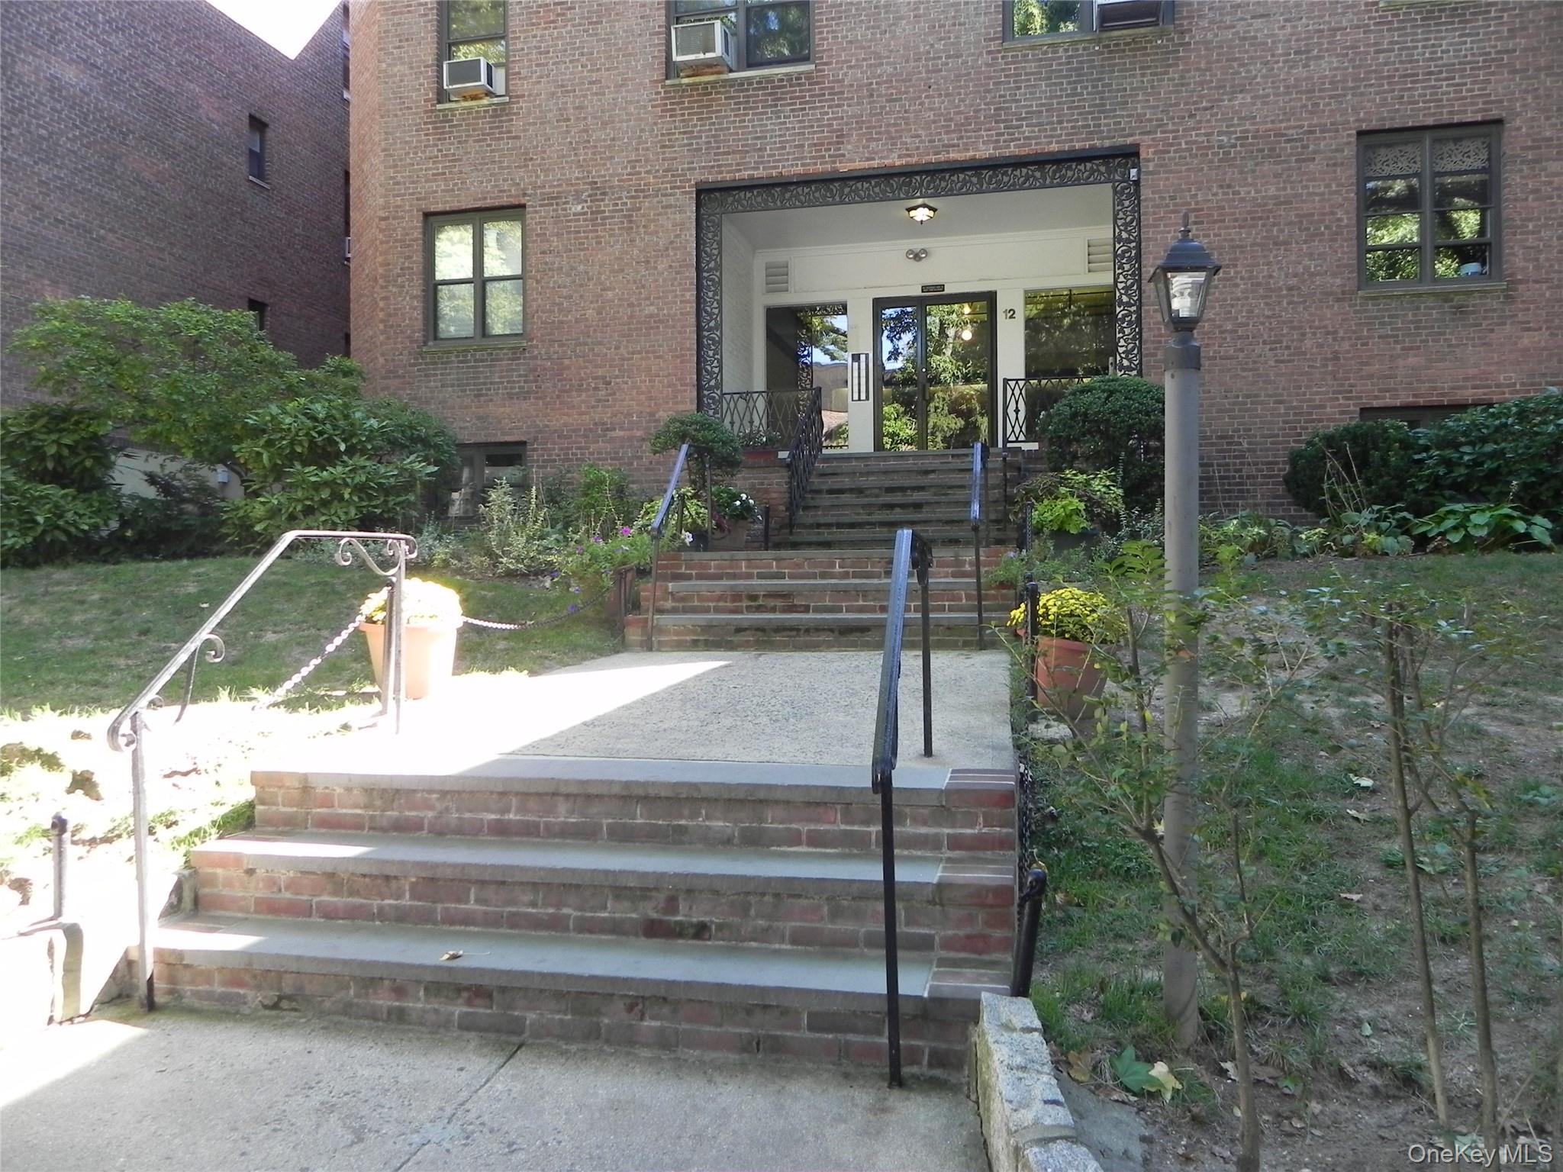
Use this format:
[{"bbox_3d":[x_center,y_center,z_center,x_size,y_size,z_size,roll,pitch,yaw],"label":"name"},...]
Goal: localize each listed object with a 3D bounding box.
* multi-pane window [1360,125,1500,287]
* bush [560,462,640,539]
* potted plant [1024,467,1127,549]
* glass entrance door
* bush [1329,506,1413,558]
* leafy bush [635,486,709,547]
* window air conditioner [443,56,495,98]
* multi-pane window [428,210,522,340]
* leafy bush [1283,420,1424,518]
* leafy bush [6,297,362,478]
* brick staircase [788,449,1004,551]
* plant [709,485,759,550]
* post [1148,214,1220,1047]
[{"bbox_3d":[6.464,-3.766,11.714,1.300,1.560,0.120,-1,-1,12],"label":"multi-pane window"},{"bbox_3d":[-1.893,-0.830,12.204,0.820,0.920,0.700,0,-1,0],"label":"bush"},{"bbox_3d":[2.347,-0.601,9.400,0.812,0.665,0.720,0,0,13],"label":"potted plant"},{"bbox_3d":[1.950,-2.583,14.966,1.589,2.284,0.100,-1,-1,12],"label":"glass entrance door"},{"bbox_3d":[5.135,-0.477,10.200,0.774,0.477,0.650,0,0,13],"label":"bush"},{"bbox_3d":[-0.838,-0.524,9.000,0.562,0.459,0.520,0,0,13],"label":"leafy bush"},{"bbox_3d":[-3.668,-5.996,13.934,0.490,0.300,0.420,-1,-1,12],"label":"window air conditioner"},{"bbox_3d":[-3.575,-3.630,13.746,1.260,1.527,0.130,0,0,13],"label":"multi-pane window"},{"bbox_3d":[5.323,-1.020,10.900,1.338,1.054,1.150,0,0,13],"label":"leafy bush"},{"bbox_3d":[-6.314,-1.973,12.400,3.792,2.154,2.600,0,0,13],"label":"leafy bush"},{"bbox_3d":[1.298,-0.847,12.040,2.180,1.210,1.650,-1,-1,12],"label":"brick staircase"},{"bbox_3d":[-0.394,-0.554,9.600,0.419,0.539,0.400,0,0,0],"label":"plant"},{"bbox_3d":[0.929,0.098,2.713,0.155,1.915,0.155,0,-1,0],"label":"post"}]

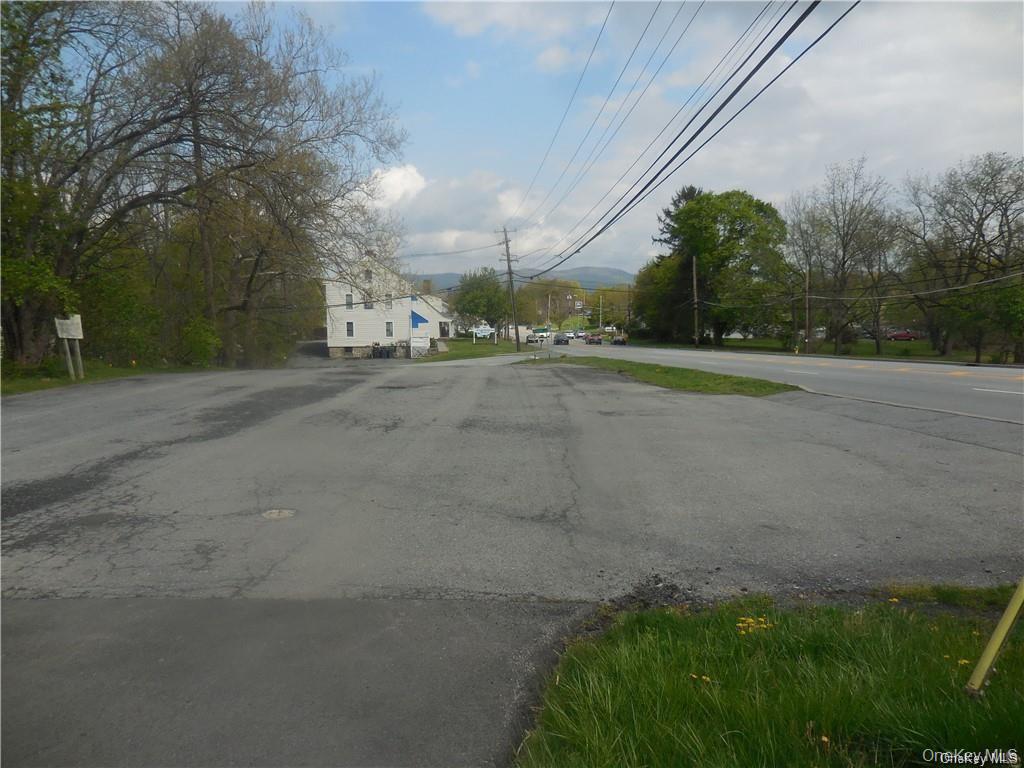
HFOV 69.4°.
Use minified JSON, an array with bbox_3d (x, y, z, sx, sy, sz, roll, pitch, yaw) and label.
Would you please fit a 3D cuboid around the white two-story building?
[{"bbox_3d":[-13.000,-8.300,83.500,13.300,10.400,11.500,-1,4,0],"label":"white two-story building"}]

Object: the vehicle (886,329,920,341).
[{"bbox_3d":[57.700,-7.300,109.000,4.650,1.680,1.830,1,4,21],"label":"vehicle"}]

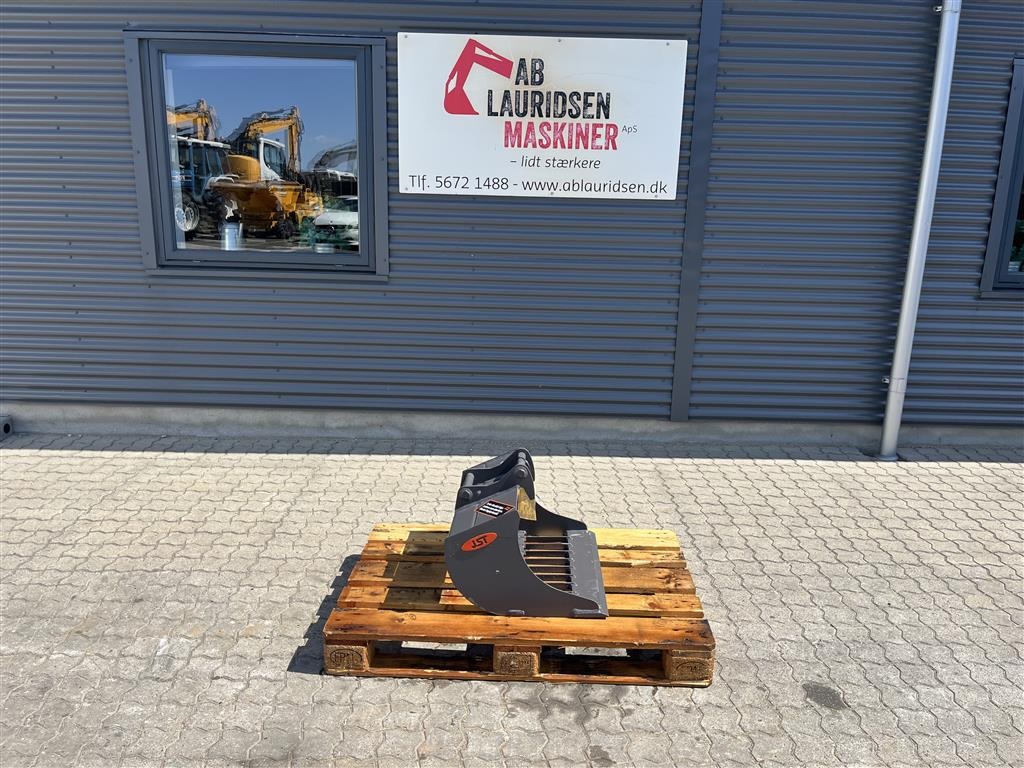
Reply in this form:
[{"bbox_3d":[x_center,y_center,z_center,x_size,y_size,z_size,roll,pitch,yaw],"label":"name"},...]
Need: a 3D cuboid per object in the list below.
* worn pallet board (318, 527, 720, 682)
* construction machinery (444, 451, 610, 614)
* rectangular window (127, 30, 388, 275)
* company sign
[{"bbox_3d":[0.029,0.758,2.761,1.200,0.146,0.800,2,14,1],"label":"worn pallet board"},{"bbox_3d":[0.057,0.465,2.735,0.540,0.430,0.635,2,14,1],"label":"construction machinery"},{"bbox_3d":[-1.395,-1.256,4.324,1.405,1.298,0.100,1,14,-1],"label":"rectangular window"},{"bbox_3d":[0.161,-1.470,4.257,1.566,0.838,0.020,1,14,-1],"label":"company sign"}]

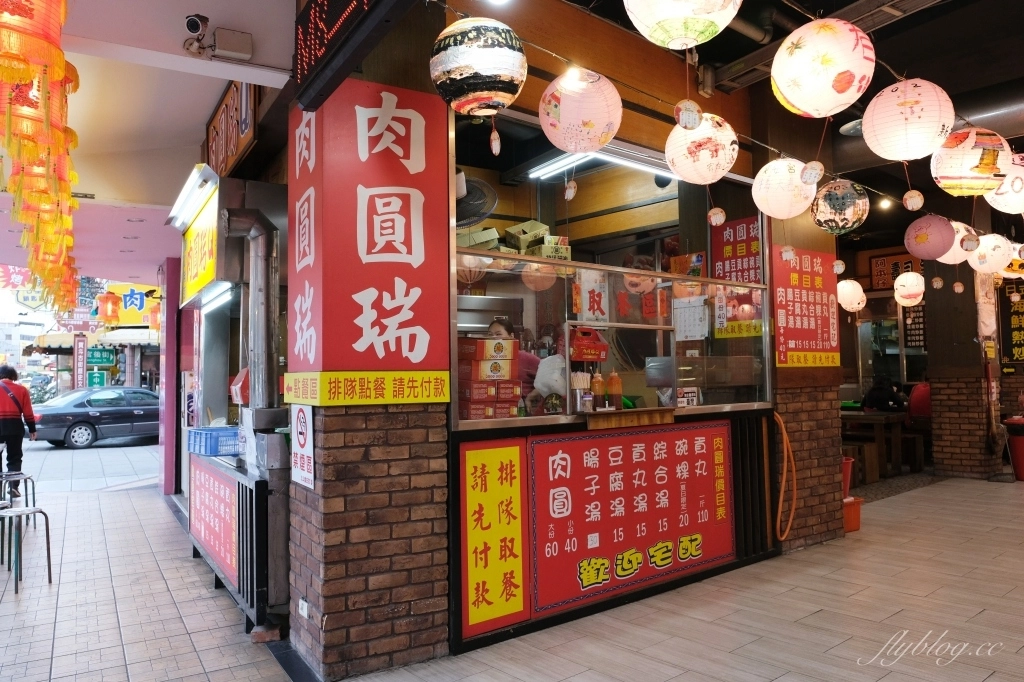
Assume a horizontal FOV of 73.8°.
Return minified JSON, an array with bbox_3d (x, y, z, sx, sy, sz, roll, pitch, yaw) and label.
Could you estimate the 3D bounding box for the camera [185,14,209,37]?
[{"bbox_3d":[-1.411,-1.412,3.055,0.070,0.080,0.110,-1,33,3],"label":"camera"}]

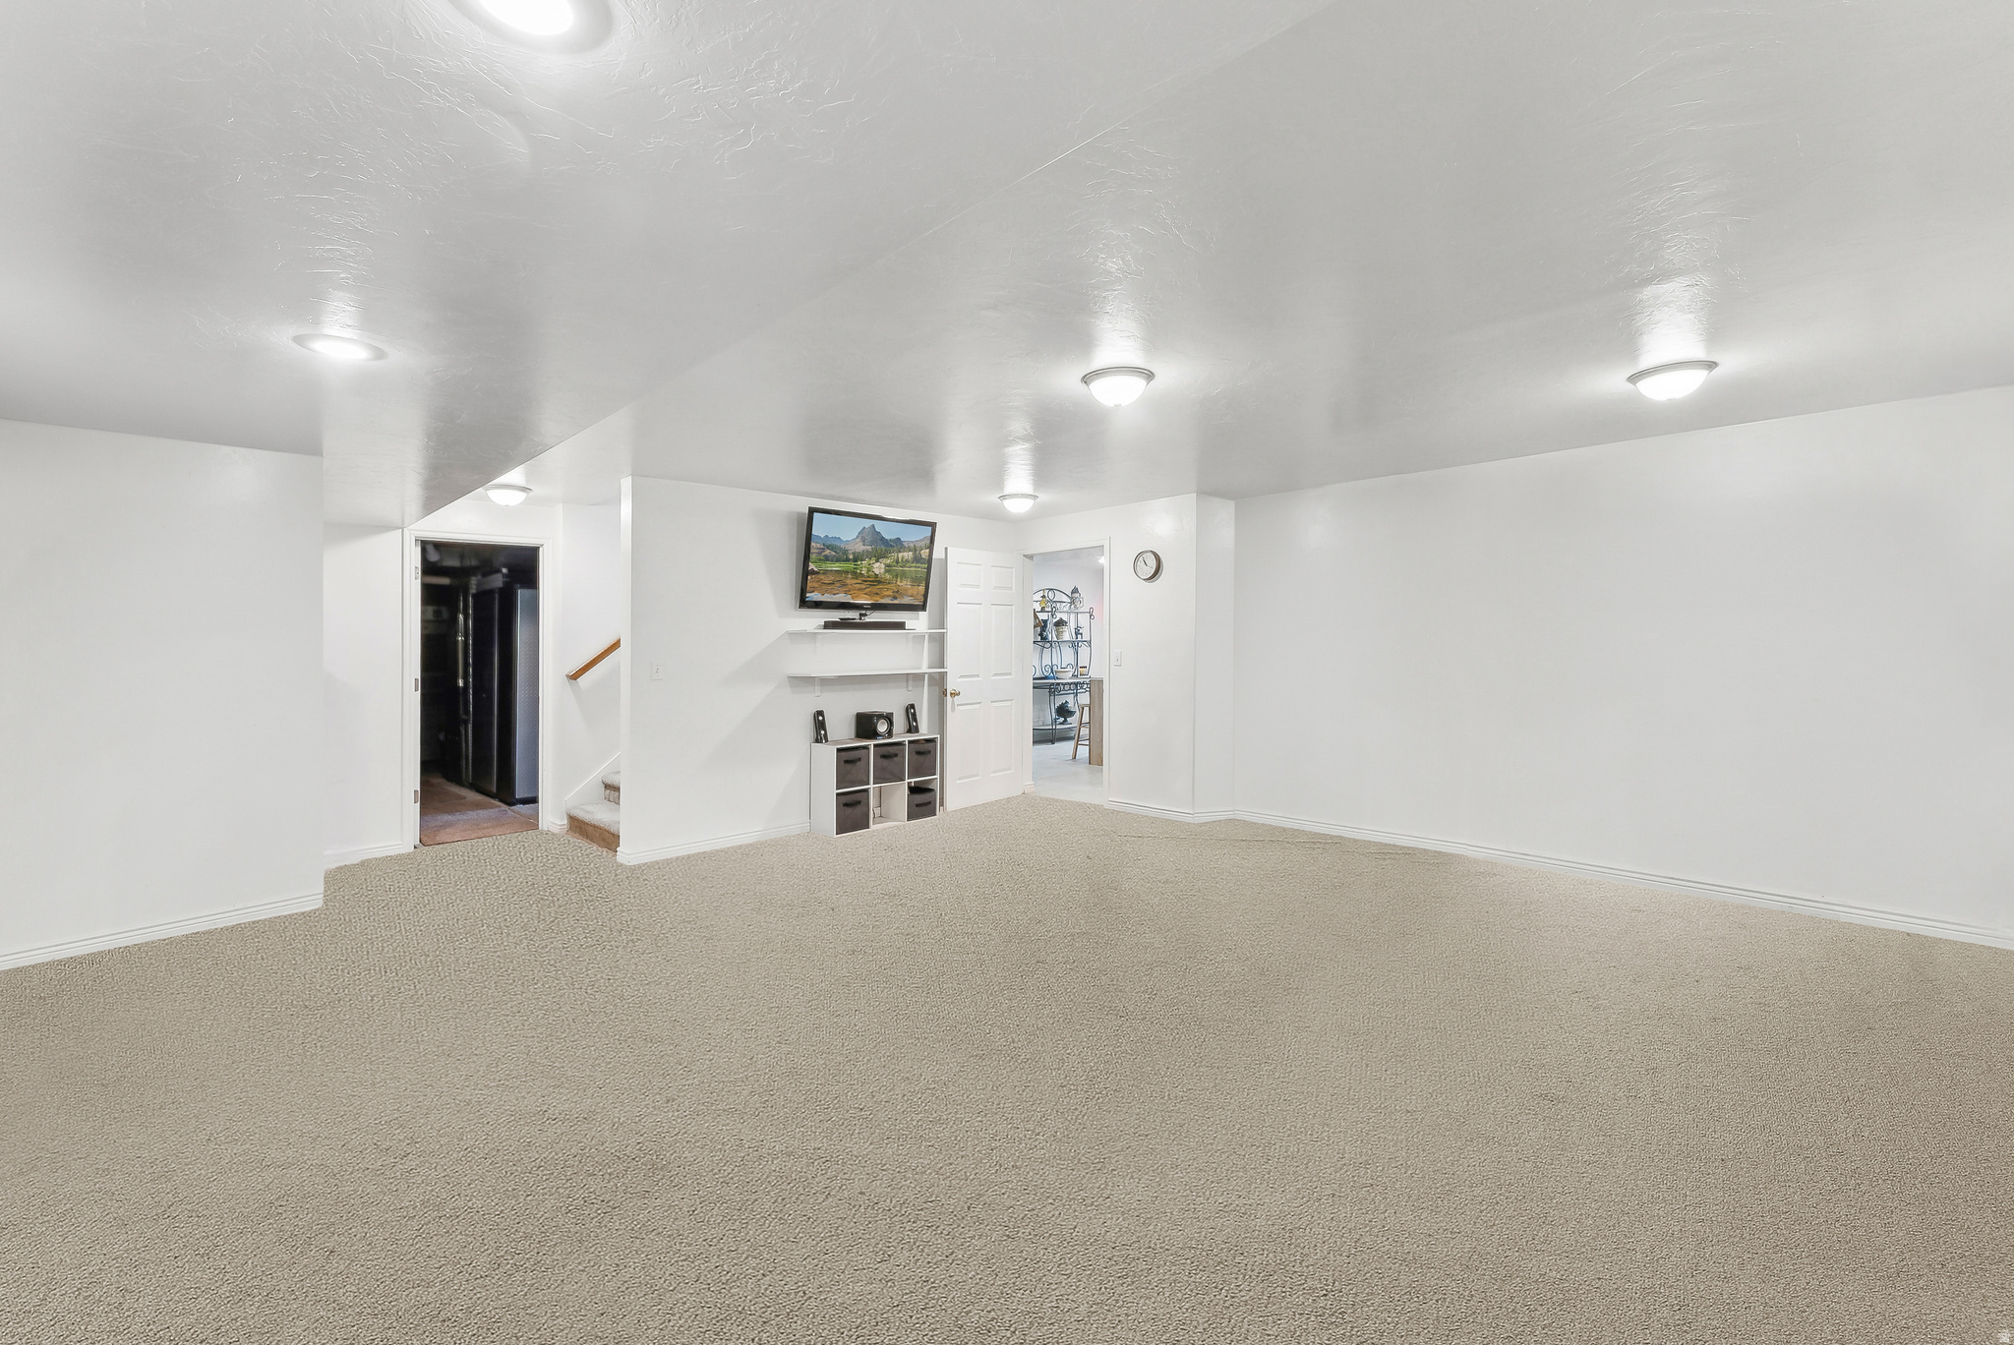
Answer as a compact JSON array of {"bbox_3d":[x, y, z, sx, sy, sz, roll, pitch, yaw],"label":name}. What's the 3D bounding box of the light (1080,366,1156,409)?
[{"bbox_3d":[0.440,-1.107,3.091,0.285,0.120,0.285,0,2,0],"label":"light"}]

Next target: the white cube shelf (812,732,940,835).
[{"bbox_3d":[-0.933,0.793,5.687,0.905,0.612,0.295,-2,3,-44],"label":"white cube shelf"}]

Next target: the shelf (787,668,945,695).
[{"bbox_3d":[-0.956,0.072,5.662,1.210,0.175,0.285,-2,3,-44],"label":"shelf"}]

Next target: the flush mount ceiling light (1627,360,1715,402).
[{"bbox_3d":[2.564,-1.103,3.018,0.285,0.120,0.285,0,2,0],"label":"flush mount ceiling light"}]

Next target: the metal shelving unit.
[{"bbox_3d":[0.746,-0.092,10.350,0.880,1.970,0.420,-2,3,-44],"label":"metal shelving unit"}]

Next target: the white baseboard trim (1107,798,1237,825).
[{"bbox_3d":[1.244,1.041,6.050,0.430,0.090,0.800,-2,3,-44],"label":"white baseboard trim"}]

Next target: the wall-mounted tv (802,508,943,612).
[{"bbox_3d":[-0.974,-0.780,5.608,1.080,0.675,0.060,-1,12,-44],"label":"wall-mounted tv"}]

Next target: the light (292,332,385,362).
[{"bbox_3d":[-2.065,-0.997,2.423,0.215,0.035,0.215,0,2,0],"label":"light"}]

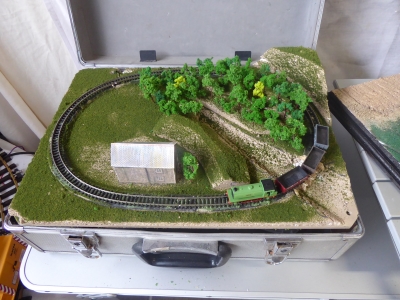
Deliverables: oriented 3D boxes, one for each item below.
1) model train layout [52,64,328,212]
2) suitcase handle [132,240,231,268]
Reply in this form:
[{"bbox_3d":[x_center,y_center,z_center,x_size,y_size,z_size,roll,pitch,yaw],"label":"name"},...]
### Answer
[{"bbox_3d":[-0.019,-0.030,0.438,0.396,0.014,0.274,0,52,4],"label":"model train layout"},{"bbox_3d":[-0.023,0.130,0.348,0.120,0.031,0.034,0,52,4],"label":"suitcase handle"}]

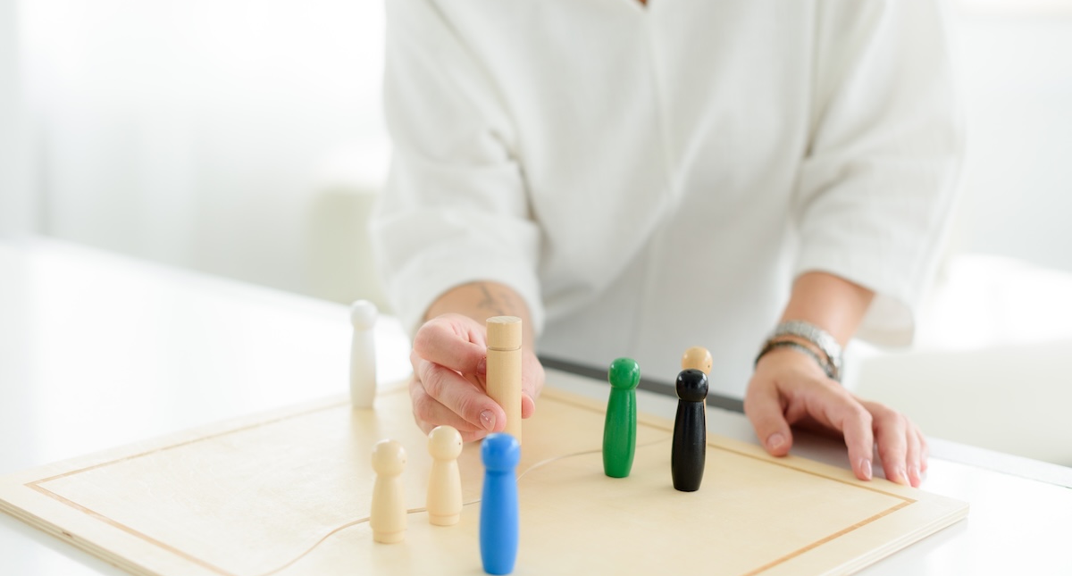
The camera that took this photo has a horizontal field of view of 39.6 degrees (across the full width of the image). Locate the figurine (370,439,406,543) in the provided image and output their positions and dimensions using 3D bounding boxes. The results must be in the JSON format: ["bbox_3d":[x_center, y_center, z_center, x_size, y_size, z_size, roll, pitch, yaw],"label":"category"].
[{"bbox_3d":[-0.096,0.133,0.980,0.025,0.068,0.025,-1,12,-10],"label":"figurine"}]

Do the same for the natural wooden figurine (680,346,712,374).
[{"bbox_3d":[0.124,0.089,1.159,0.025,0.089,0.025,5,13,20],"label":"natural wooden figurine"}]

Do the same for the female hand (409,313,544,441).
[{"bbox_3d":[-0.047,0.071,1.180,0.102,0.092,0.120,2,12,5],"label":"female hand"}]

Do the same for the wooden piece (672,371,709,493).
[{"bbox_3d":[0.112,0.103,1.087,0.025,0.089,0.025,1,12,0],"label":"wooden piece"}]

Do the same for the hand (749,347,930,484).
[{"bbox_3d":[0.233,0.098,1.178,0.120,0.083,0.145,-4,13,-22],"label":"hand"}]

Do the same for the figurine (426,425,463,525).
[{"bbox_3d":[-0.061,0.126,1.012,0.025,0.068,0.025,2,12,4],"label":"figurine"}]

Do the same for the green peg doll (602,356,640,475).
[{"bbox_3d":[0.064,0.096,1.114,0.025,0.089,0.025,3,12,0],"label":"green peg doll"}]

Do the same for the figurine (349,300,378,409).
[{"bbox_3d":[-0.147,0.058,1.277,0.025,0.089,0.025,1,12,0],"label":"figurine"}]

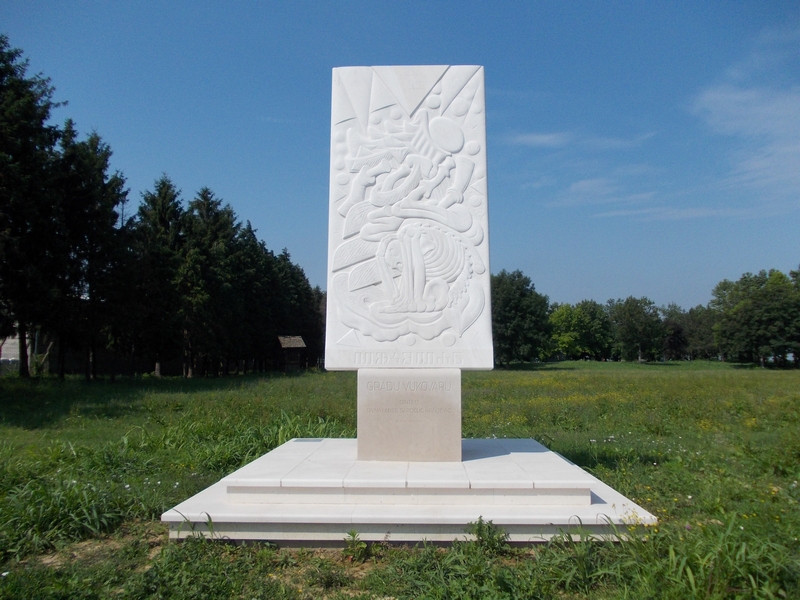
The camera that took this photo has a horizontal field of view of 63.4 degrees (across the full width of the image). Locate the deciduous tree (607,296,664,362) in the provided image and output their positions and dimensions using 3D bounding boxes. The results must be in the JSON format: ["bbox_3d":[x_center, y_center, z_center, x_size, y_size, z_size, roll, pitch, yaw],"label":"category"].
[{"bbox_3d":[42.968,5.323,117.416,10.580,11.980,10.580,-2,-6,20],"label":"deciduous tree"}]

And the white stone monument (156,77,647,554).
[{"bbox_3d":[0.113,-0.205,8.059,4.330,5.200,4.370,0,-6,2],"label":"white stone monument"}]

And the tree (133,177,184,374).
[{"bbox_3d":[-20.492,-2.140,54.164,4.640,17.140,4.640,2,-6,-21],"label":"tree"}]

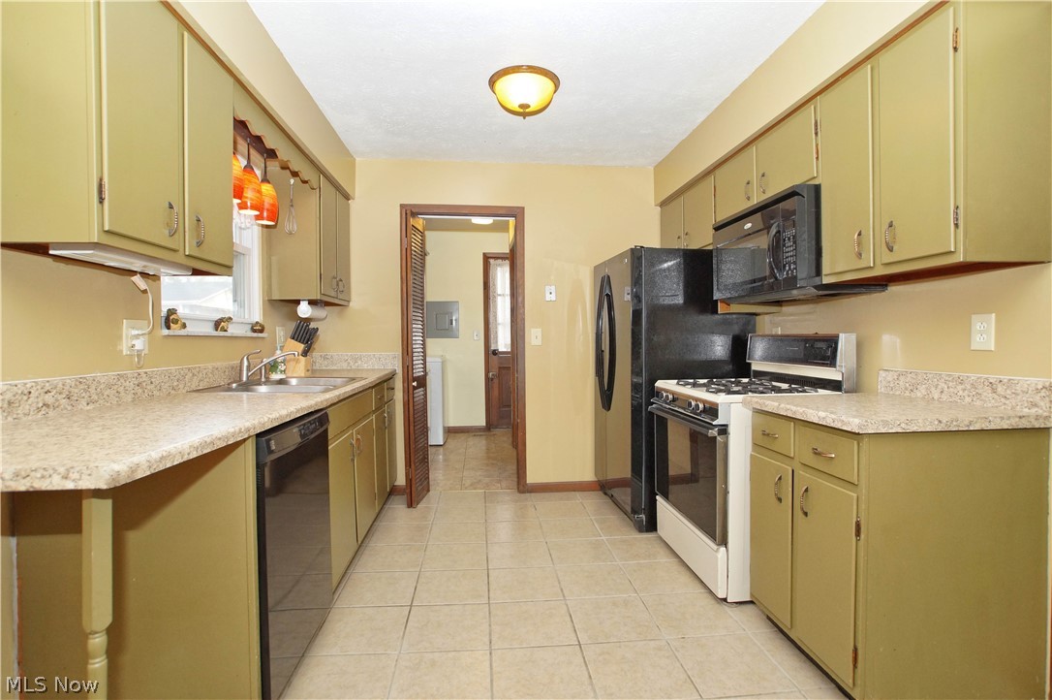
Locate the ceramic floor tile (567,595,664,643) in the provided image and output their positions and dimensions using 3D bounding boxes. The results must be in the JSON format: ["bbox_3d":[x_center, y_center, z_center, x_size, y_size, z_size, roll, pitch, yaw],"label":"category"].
[{"bbox_3d":[0.364,1.132,1.977,0.337,0.010,0.304,0,1,-5],"label":"ceramic floor tile"}]

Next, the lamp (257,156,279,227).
[{"bbox_3d":[-1.321,-0.814,2.377,0.108,0.340,0.108,0,1,-5],"label":"lamp"}]

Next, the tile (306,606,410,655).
[{"bbox_3d":[-0.658,1.132,1.880,0.337,0.010,0.304,0,1,-5],"label":"tile"}]

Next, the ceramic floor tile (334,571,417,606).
[{"bbox_3d":[-0.668,1.096,2.124,0.328,0.010,0.303,0,1,-5],"label":"ceramic floor tile"}]

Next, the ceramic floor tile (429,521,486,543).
[{"bbox_3d":[-0.405,1.111,2.835,0.337,0.010,0.304,0,1,-5],"label":"ceramic floor tile"}]

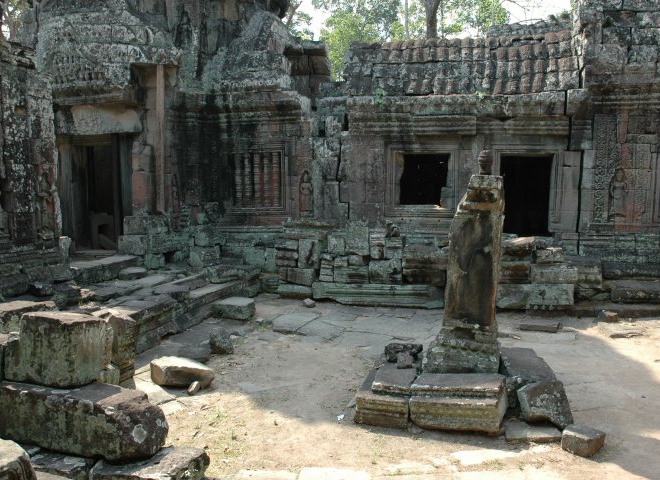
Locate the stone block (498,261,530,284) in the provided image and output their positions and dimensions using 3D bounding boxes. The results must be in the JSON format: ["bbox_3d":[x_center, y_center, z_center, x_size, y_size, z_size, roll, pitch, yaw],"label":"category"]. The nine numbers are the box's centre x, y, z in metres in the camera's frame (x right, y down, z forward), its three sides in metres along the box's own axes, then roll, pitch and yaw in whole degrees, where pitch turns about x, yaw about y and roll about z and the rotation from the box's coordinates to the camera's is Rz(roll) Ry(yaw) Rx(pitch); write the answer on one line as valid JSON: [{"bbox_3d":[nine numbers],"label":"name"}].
[{"bbox_3d":[2.974,0.520,8.731,0.506,0.340,0.408,1,5,12],"label":"stone block"}]

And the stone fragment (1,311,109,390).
[{"bbox_3d":[-2.057,0.822,4.103,0.622,0.447,0.389,1,5,14],"label":"stone fragment"}]

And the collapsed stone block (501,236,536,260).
[{"bbox_3d":[3.380,0.143,9.885,0.700,0.240,0.500,1,7,12],"label":"collapsed stone block"}]

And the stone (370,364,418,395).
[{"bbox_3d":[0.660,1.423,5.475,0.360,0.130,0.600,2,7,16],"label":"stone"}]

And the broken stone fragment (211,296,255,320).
[{"bbox_3d":[-1.660,1.200,9.456,0.600,0.200,0.580,3,7,22],"label":"broken stone fragment"}]

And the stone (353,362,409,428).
[{"bbox_3d":[0.600,1.602,5.707,0.500,0.280,0.950,2,7,17],"label":"stone"}]

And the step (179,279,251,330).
[{"bbox_3d":[-2.030,1.083,9.512,0.450,0.420,2.000,3,7,23],"label":"step"}]

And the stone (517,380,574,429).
[{"bbox_3d":[2.120,1.601,5.375,0.460,0.360,0.360,2,7,20],"label":"stone"}]

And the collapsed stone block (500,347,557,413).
[{"bbox_3d":[2.130,1.513,5.868,0.480,0.380,0.850,1,7,12],"label":"collapsed stone block"}]

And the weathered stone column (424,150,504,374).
[{"bbox_3d":[1.400,0.211,5.724,0.720,2.280,0.580,1,7,8],"label":"weathered stone column"}]

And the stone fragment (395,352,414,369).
[{"bbox_3d":[0.647,1.044,4.686,0.156,0.117,0.126,1,5,14],"label":"stone fragment"}]

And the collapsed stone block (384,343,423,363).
[{"bbox_3d":[0.663,1.010,4.861,0.321,0.136,0.185,1,5,14],"label":"collapsed stone block"}]

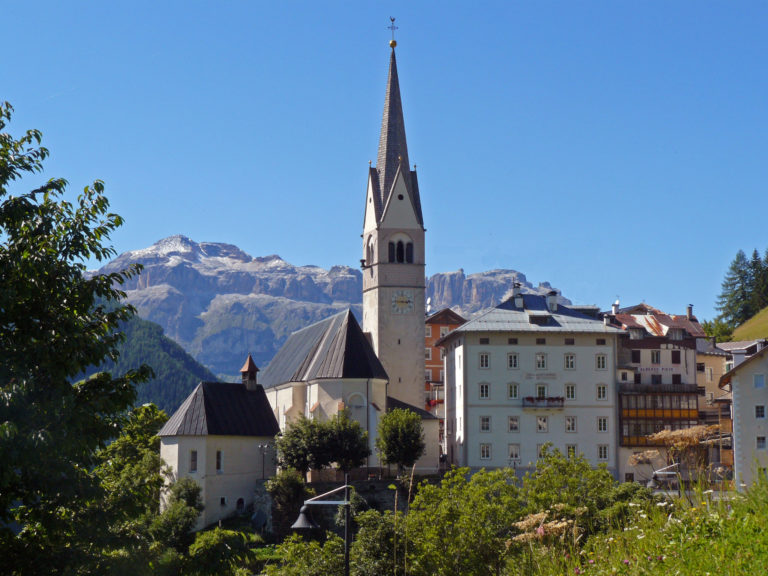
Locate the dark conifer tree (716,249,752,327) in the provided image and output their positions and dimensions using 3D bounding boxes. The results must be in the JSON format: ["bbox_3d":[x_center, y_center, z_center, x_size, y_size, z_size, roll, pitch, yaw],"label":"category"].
[{"bbox_3d":[67.540,0.000,282.164,7.000,15.400,6.800,0,-7,0],"label":"dark conifer tree"}]

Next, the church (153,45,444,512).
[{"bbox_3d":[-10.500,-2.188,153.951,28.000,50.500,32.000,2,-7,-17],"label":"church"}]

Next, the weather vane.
[{"bbox_3d":[1.029,-27.791,158.652,1.050,3.150,0.700,2,-7,-17],"label":"weather vane"}]

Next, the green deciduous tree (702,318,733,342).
[{"bbox_3d":[54.880,7.158,240.963,5.000,5.000,4.700,0,-7,0],"label":"green deciduous tree"}]

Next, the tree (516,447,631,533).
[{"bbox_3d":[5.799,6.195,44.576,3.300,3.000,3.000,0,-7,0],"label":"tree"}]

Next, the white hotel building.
[{"bbox_3d":[15.400,10.549,156.698,17.000,20.700,15.000,1,-7,-5],"label":"white hotel building"}]

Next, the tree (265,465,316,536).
[{"bbox_3d":[-8.405,19.281,131.626,4.300,6.500,4.100,0,-7,0],"label":"tree"}]

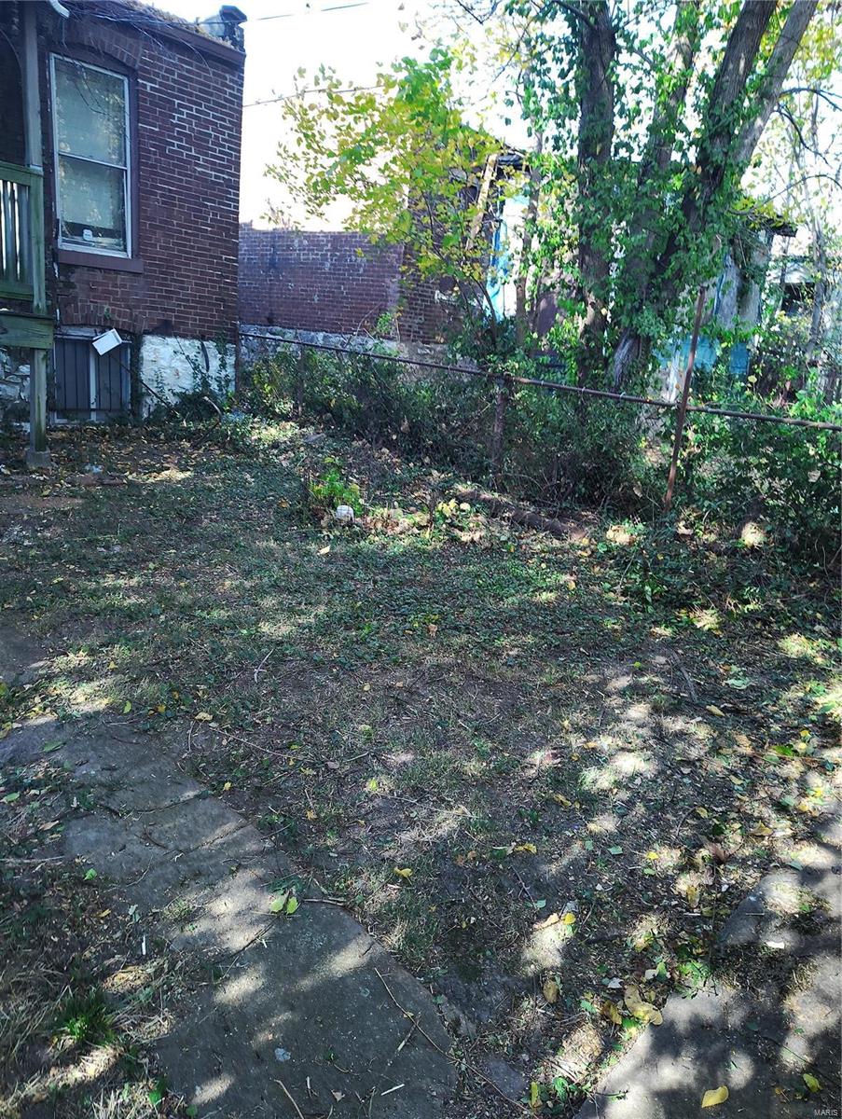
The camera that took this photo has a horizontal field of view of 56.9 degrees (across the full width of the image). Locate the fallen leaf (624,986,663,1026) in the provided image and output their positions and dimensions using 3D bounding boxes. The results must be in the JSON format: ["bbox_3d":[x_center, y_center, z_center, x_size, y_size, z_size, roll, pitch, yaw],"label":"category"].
[{"bbox_3d":[0.520,1.054,1.837,0.073,0.026,0.112,3,16,-13],"label":"fallen leaf"}]

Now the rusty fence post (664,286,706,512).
[{"bbox_3d":[2.443,-1.431,7.197,0.055,2.080,0.055,-9,19,-43],"label":"rusty fence post"}]

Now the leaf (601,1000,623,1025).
[{"bbox_3d":[0.443,1.056,1.804,0.045,0.022,0.063,-1,18,-24],"label":"leaf"}]

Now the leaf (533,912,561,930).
[{"bbox_3d":[0.338,0.967,2.069,0.089,0.022,0.040,-6,20,-38],"label":"leaf"}]

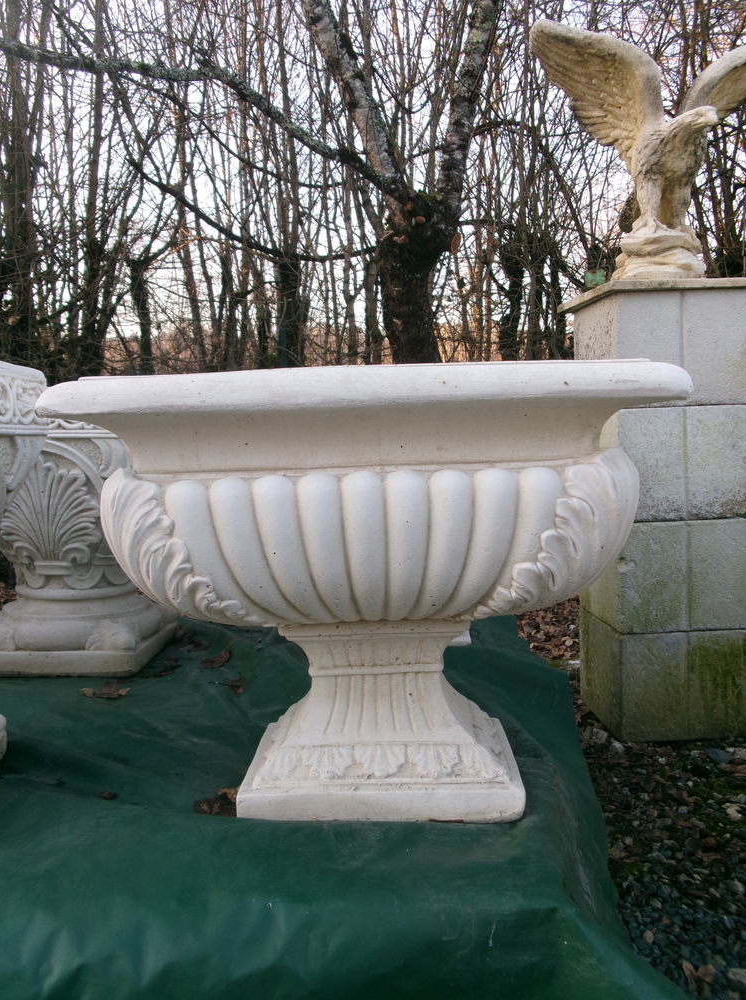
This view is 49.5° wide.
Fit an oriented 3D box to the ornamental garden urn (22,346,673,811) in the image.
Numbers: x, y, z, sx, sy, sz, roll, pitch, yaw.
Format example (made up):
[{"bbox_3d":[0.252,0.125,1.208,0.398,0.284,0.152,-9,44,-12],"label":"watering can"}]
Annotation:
[{"bbox_3d":[0.007,0.120,1.147,0.692,0.560,0.577,-2,4,3],"label":"ornamental garden urn"}]

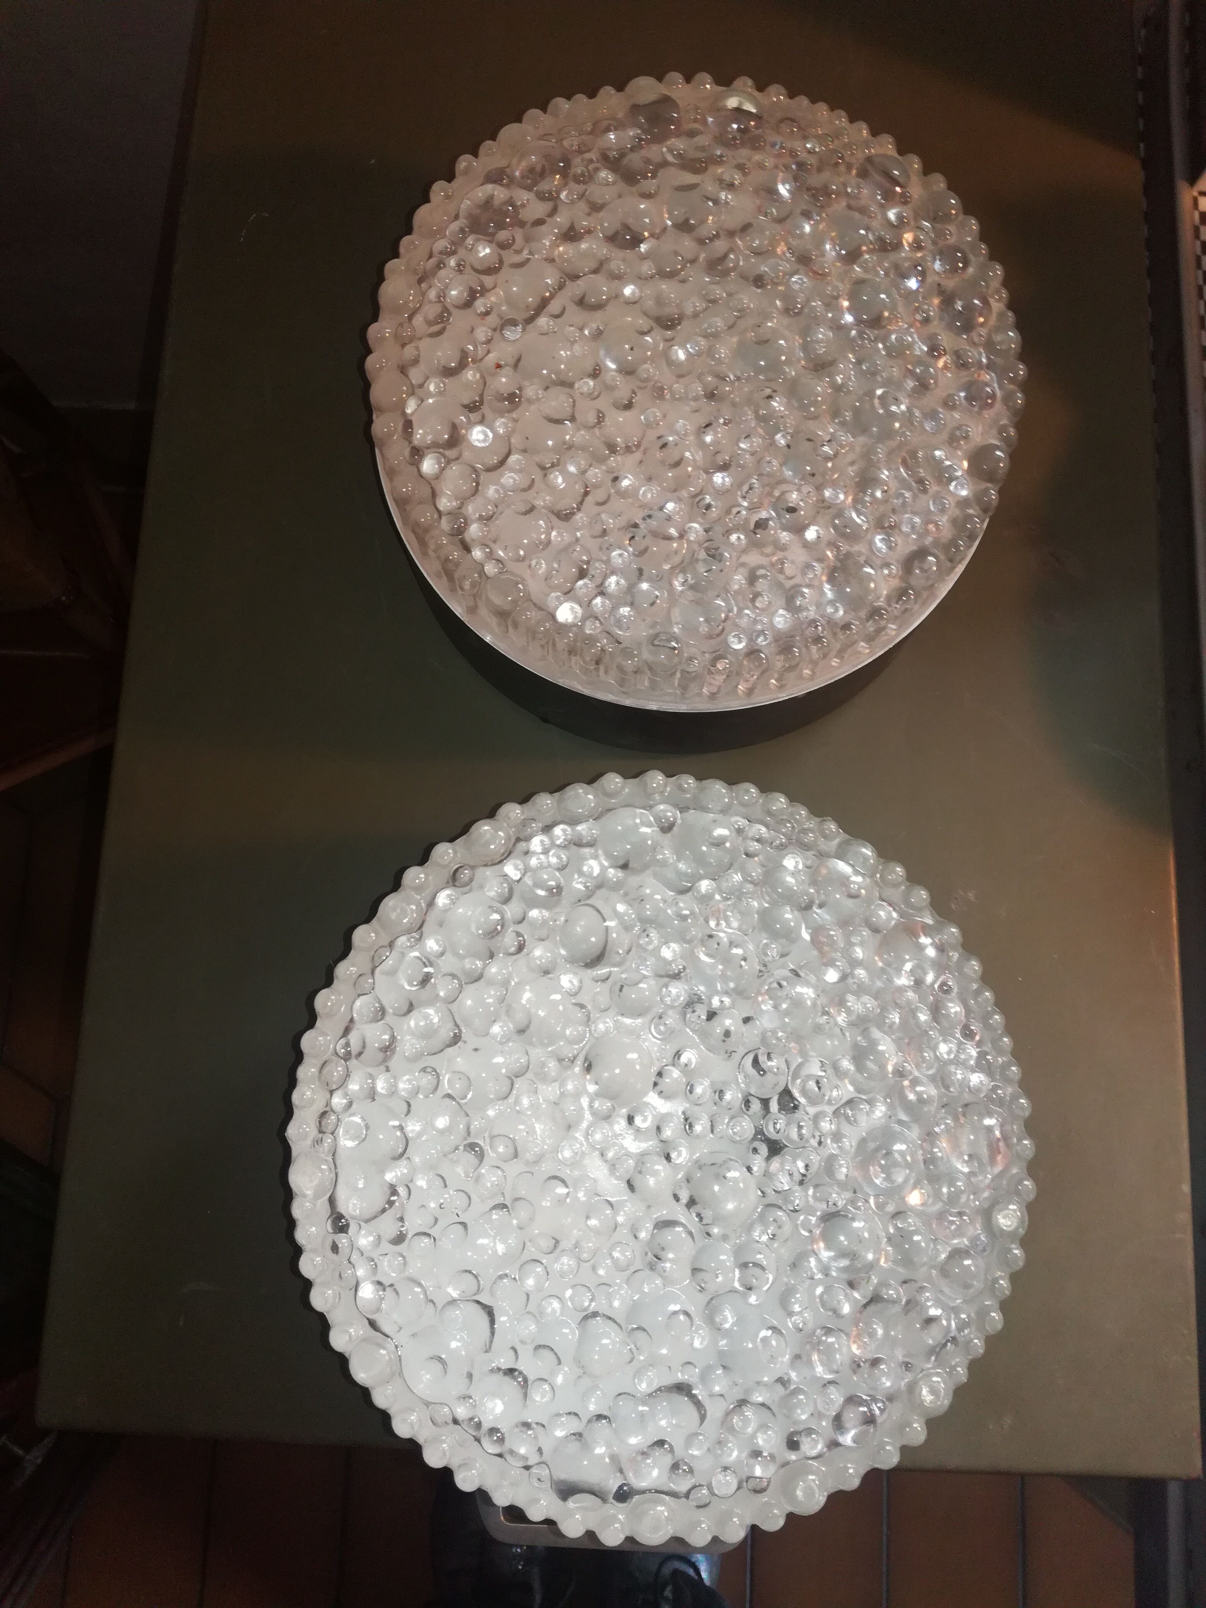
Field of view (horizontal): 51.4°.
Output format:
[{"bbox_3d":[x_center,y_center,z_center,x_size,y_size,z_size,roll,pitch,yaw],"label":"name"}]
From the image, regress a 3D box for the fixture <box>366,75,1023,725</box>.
[{"bbox_3d":[0.043,-0.204,0.600,0.314,0.060,0.314,0,79,0],"label":"fixture"}]

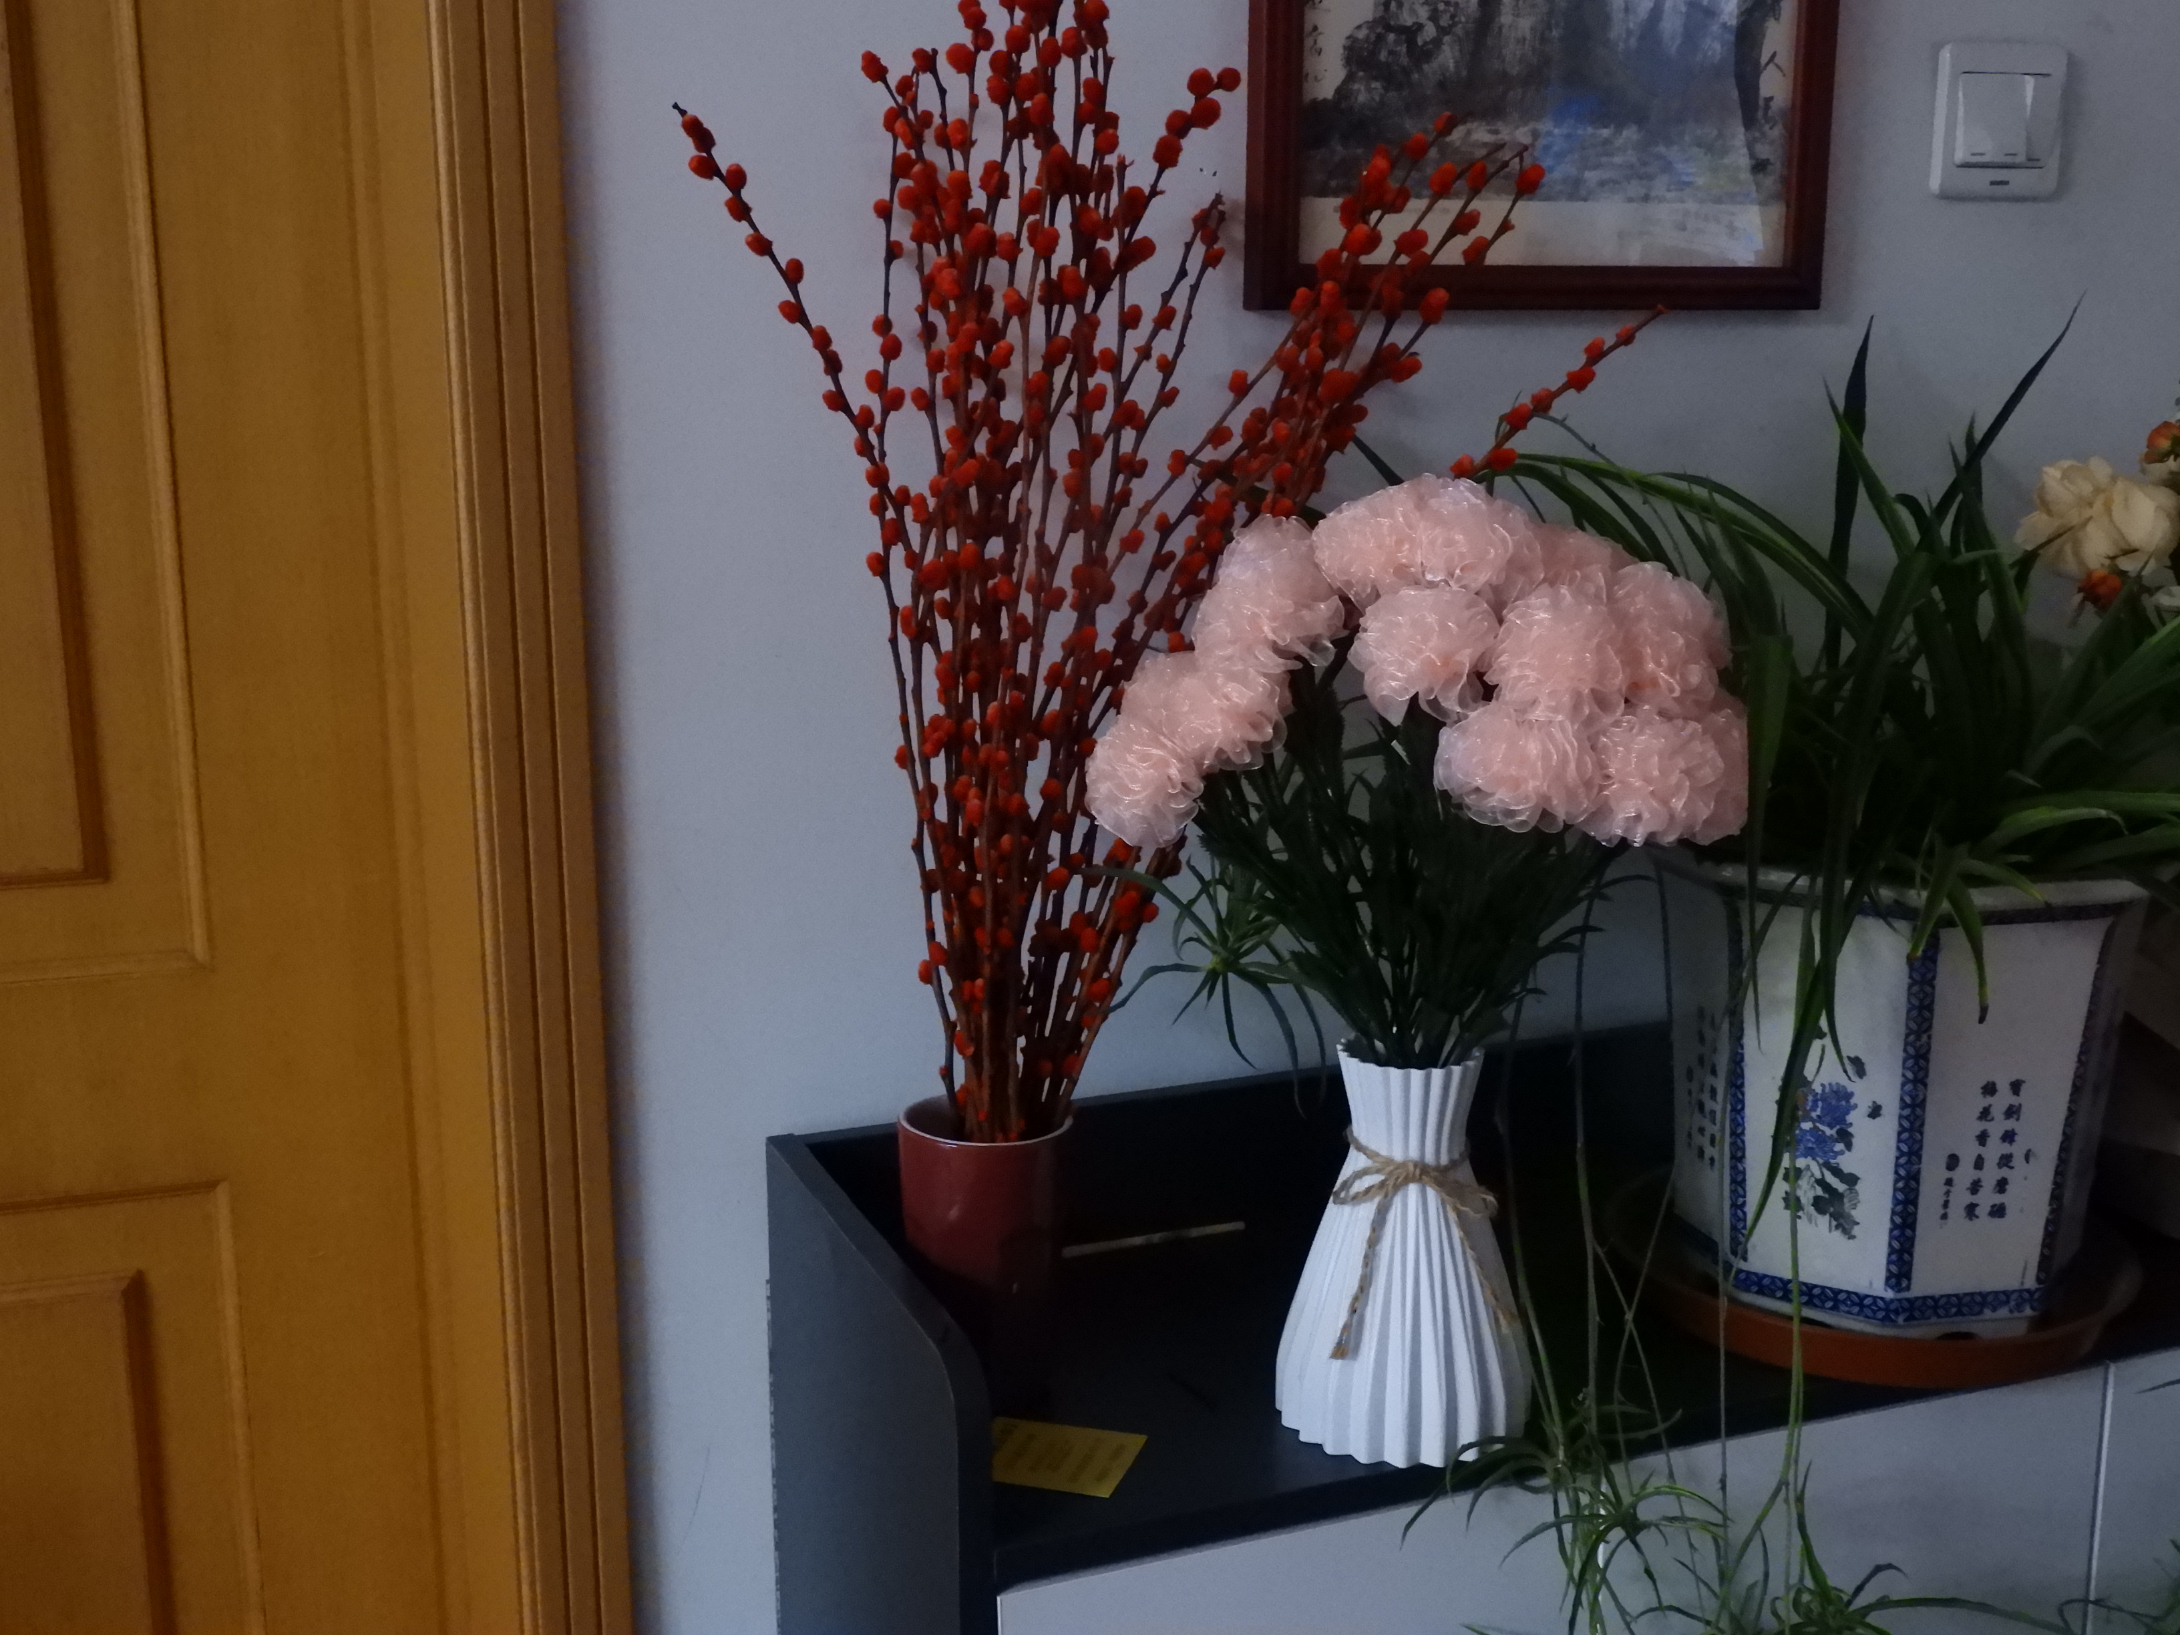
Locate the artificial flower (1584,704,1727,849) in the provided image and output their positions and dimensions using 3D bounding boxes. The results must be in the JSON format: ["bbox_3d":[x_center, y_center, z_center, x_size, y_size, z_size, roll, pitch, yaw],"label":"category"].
[{"bbox_3d":[0.229,-0.017,1.025,0.061,0.058,0.060,0,10,2],"label":"artificial flower"}]

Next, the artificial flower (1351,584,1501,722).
[{"bbox_3d":[0.137,-0.068,1.025,0.062,0.057,0.060,1,10,8],"label":"artificial flower"}]

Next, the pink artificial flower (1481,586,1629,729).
[{"bbox_3d":[0.189,-0.066,1.025,0.061,0.059,0.060,1,11,10],"label":"pink artificial flower"}]

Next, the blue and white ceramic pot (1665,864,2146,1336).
[{"bbox_3d":[0.406,0.123,1.276,0.246,0.217,0.246,7,13,35],"label":"blue and white ceramic pot"}]

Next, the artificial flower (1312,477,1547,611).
[{"bbox_3d":[0.141,-0.117,1.065,0.094,0.056,0.065,1,10,7],"label":"artificial flower"}]

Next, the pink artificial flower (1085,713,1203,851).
[{"bbox_3d":[0.023,-0.015,1.065,0.056,0.058,0.056,-1,10,0],"label":"pink artificial flower"}]

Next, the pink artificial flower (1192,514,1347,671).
[{"bbox_3d":[0.076,-0.096,1.070,0.063,0.063,0.062,2,11,15],"label":"pink artificial flower"}]

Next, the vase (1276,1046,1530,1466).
[{"bbox_3d":[0.141,0.187,1.123,0.112,0.168,0.112,-1,10,0],"label":"vase"}]

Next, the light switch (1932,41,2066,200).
[{"bbox_3d":[0.509,-0.390,1.409,0.086,0.086,0.011,-5,11,-22],"label":"light switch"}]

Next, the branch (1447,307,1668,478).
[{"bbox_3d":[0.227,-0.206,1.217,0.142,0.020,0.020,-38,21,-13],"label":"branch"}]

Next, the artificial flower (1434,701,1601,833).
[{"bbox_3d":[0.170,-0.020,1.005,0.066,0.055,0.062,1,10,10],"label":"artificial flower"}]

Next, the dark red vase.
[{"bbox_3d":[-0.048,0.201,1.199,0.083,0.117,0.083,-1,10,0],"label":"dark red vase"}]

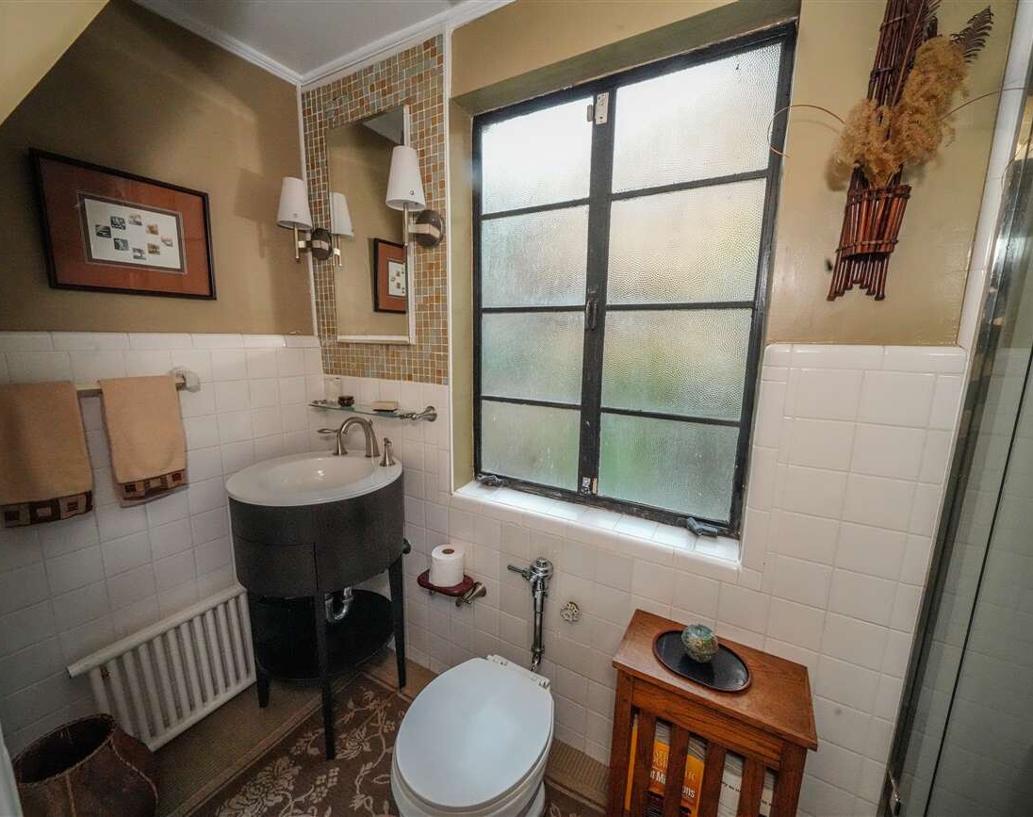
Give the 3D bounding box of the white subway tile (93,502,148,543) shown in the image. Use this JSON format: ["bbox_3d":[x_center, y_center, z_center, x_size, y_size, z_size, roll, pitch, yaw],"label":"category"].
[{"bbox_3d":[-1.174,0.327,1.217,0.009,0.108,0.108,6,11,30],"label":"white subway tile"}]

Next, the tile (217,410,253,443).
[{"bbox_3d":[-1.001,0.068,1.457,0.010,0.108,0.108,6,11,29],"label":"tile"}]

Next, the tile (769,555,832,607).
[{"bbox_3d":[0.660,0.400,0.947,0.108,0.108,0.009,6,11,29],"label":"tile"}]

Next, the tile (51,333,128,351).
[{"bbox_3d":[-1.163,-0.183,1.119,0.010,0.051,0.152,6,11,29],"label":"tile"}]

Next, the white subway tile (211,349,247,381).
[{"bbox_3d":[-0.995,-0.150,1.419,0.009,0.108,0.108,7,11,30],"label":"white subway tile"}]

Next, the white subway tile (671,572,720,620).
[{"bbox_3d":[0.474,0.490,1.081,0.108,0.108,0.009,6,11,30],"label":"white subway tile"}]

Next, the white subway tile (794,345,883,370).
[{"bbox_3d":[0.676,-0.108,0.868,0.152,0.051,0.009,6,11,30],"label":"white subway tile"}]

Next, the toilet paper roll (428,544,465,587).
[{"bbox_3d":[-0.236,0.533,1.391,0.109,0.099,0.109,1,9,0],"label":"toilet paper roll"}]

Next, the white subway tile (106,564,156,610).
[{"bbox_3d":[-1.173,0.542,1.248,0.009,0.108,0.108,6,11,29],"label":"white subway tile"}]

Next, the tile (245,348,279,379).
[{"bbox_3d":[-0.946,-0.163,1.519,0.009,0.108,0.108,6,11,30],"label":"tile"}]

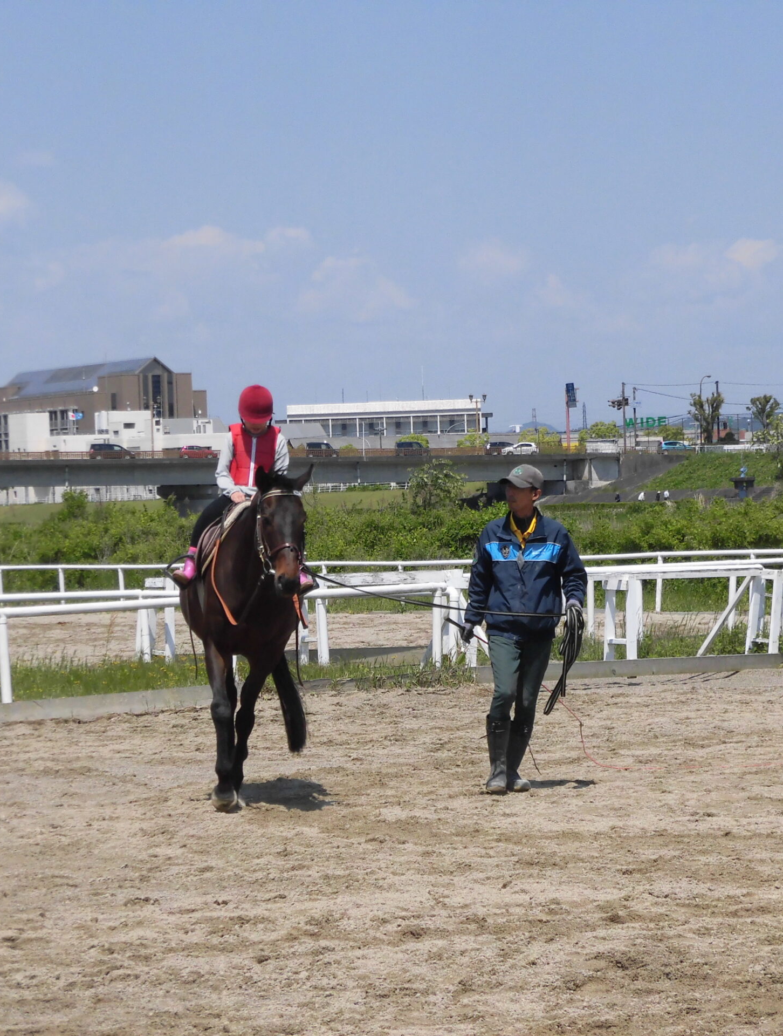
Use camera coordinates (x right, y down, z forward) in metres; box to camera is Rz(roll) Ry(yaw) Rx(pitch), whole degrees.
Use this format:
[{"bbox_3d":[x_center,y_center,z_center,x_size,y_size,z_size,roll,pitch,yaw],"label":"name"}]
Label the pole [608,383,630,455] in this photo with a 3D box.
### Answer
[{"bbox_3d":[24.410,-10.643,385.000,2.400,7.750,0.700,-1,1,0],"label":"pole"}]

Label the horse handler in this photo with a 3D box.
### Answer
[{"bbox_3d":[0.703,0.591,19.100,0.660,1.740,0.450,-1,1,3],"label":"horse handler"}]

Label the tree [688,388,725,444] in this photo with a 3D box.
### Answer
[{"bbox_3d":[34.599,-11.217,395.000,4.000,6.200,3.800,-1,1,0],"label":"tree"}]

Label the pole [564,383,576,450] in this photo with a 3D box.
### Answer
[{"bbox_3d":[19.703,-11.157,395.000,1.300,7.500,0.400,-1,1,11],"label":"pole"}]

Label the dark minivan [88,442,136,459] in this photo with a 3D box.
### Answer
[{"bbox_3d":[-29.130,-6.930,375.000,4.800,1.800,1.800,-1,0,-3],"label":"dark minivan"}]

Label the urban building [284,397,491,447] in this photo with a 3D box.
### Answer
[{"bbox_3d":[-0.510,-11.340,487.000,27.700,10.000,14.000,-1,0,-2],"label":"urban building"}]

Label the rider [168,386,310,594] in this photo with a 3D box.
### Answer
[{"bbox_3d":[-0.781,-0.153,18.900,0.730,1.090,0.600,-1,1,-2],"label":"rider"}]

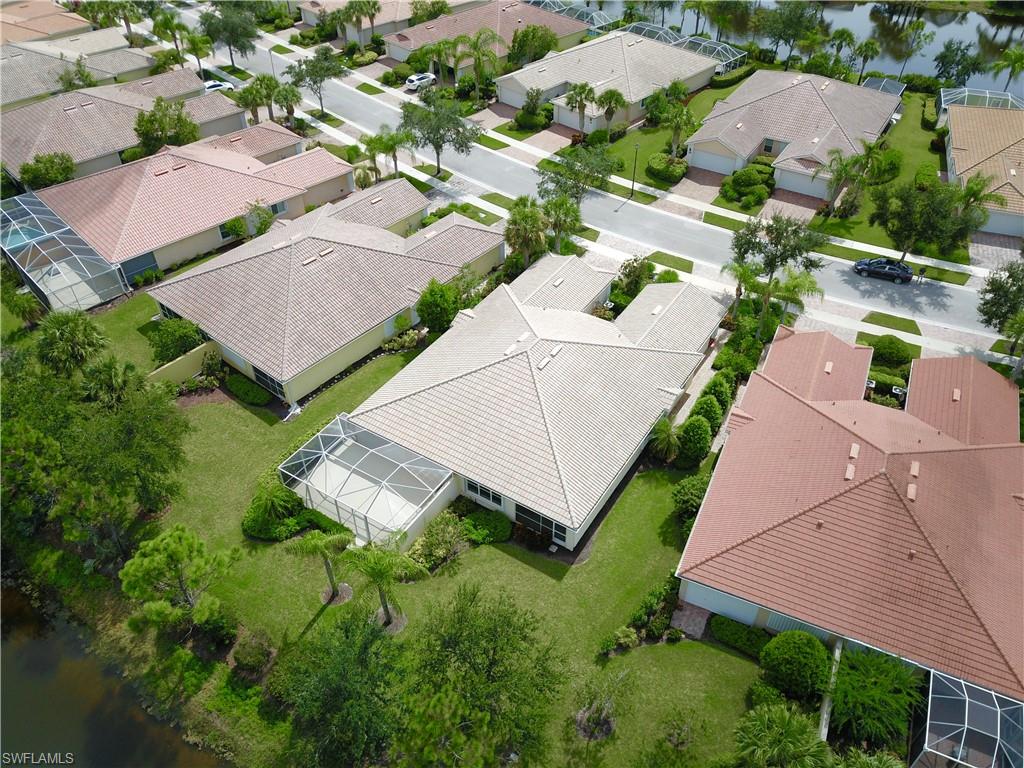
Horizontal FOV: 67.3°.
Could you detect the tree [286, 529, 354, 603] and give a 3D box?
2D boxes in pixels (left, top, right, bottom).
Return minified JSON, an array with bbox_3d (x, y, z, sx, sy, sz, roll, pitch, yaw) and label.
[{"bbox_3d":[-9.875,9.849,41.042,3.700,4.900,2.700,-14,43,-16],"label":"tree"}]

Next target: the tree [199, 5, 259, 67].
[{"bbox_3d":[-37.672,-46.346,102.639,7.520,7.690,7.520,-13,43,-15],"label":"tree"}]

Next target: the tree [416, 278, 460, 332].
[{"bbox_3d":[-5.612,-5.933,59.221,3.290,4.720,3.290,-4,41,-5],"label":"tree"}]

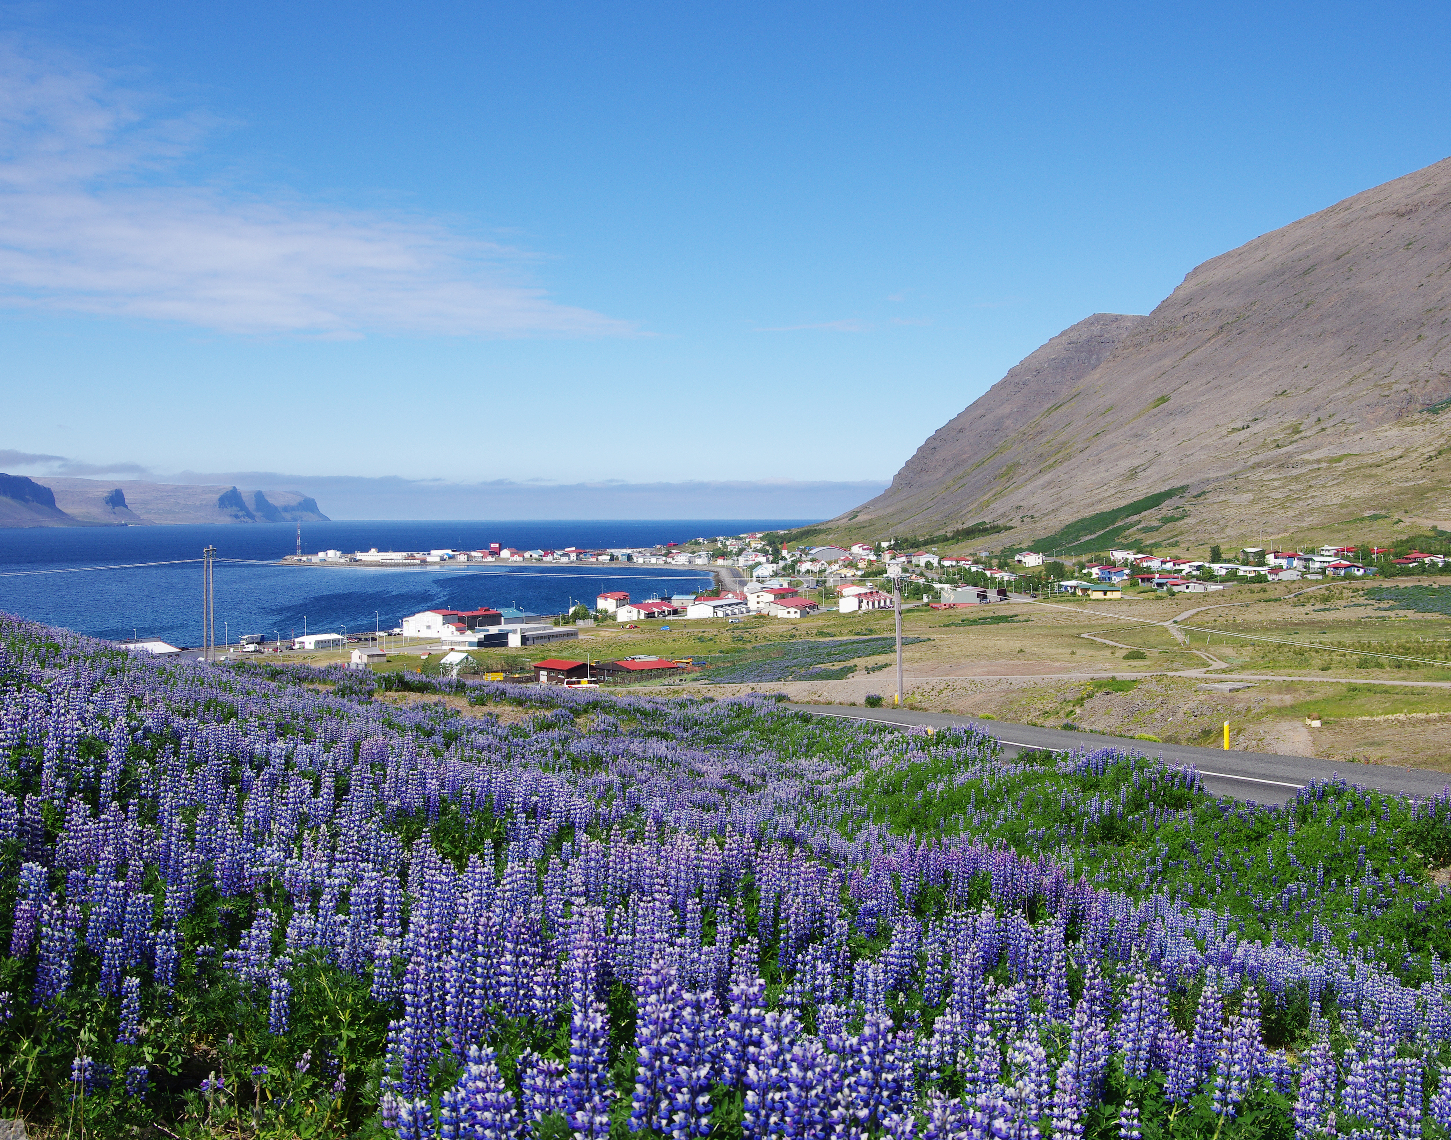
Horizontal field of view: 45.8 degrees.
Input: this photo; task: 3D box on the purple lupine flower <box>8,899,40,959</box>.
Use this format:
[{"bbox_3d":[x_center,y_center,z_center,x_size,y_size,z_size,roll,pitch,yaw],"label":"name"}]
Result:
[{"bbox_3d":[-2.043,1.047,5.000,0.070,0.170,0.070,7,2,0],"label":"purple lupine flower"}]

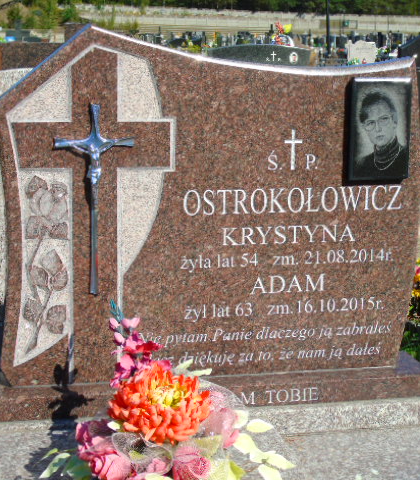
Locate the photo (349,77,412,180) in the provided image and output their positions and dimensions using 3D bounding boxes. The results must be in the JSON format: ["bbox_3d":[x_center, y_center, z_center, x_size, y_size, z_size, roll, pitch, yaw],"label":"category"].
[{"bbox_3d":[0.462,-0.298,3.103,0.170,0.277,0.025,-2,11,-12],"label":"photo"}]

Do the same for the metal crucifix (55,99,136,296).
[{"bbox_3d":[-0.298,-0.107,2.956,0.204,0.498,0.045,-2,11,-12],"label":"metal crucifix"}]

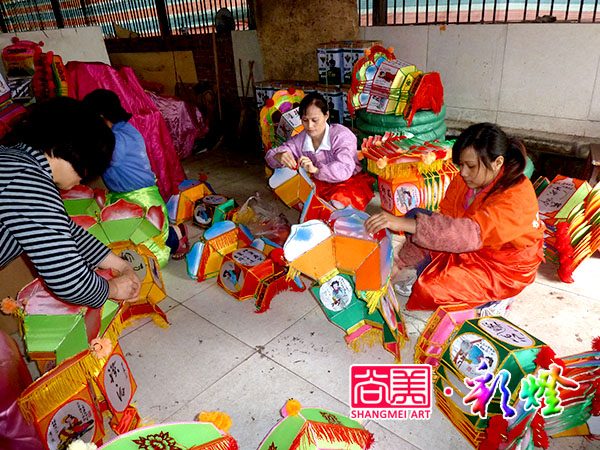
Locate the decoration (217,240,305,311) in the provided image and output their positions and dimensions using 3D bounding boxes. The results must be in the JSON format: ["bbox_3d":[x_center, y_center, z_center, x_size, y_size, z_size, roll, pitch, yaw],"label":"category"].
[{"bbox_3d":[-0.203,0.244,2.229,0.350,0.310,0.340,17,32,40],"label":"decoration"}]

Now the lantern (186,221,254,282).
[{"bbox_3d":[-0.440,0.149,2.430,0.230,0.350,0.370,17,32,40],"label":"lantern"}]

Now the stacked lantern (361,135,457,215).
[{"bbox_3d":[0.586,-0.228,2.320,0.420,0.400,0.380,-16,27,-23],"label":"stacked lantern"}]

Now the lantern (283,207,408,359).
[{"bbox_3d":[0.172,0.218,1.670,0.420,0.450,0.300,-14,21,20],"label":"lantern"}]

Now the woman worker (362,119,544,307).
[{"bbox_3d":[0.725,-0.074,2.018,0.720,0.880,0.520,-7,24,-3],"label":"woman worker"}]

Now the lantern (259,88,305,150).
[{"bbox_3d":[-0.104,-0.838,3.615,0.500,0.500,0.420,-6,49,-48],"label":"lantern"}]

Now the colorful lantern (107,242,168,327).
[{"bbox_3d":[-0.686,0.253,1.840,0.250,0.330,0.220,-12,1,-13],"label":"colorful lantern"}]

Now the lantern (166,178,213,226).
[{"bbox_3d":[-0.738,-0.177,2.920,0.190,0.240,0.360,12,29,31],"label":"lantern"}]

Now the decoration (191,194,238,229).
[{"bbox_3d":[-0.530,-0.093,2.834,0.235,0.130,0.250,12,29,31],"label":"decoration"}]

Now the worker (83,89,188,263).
[{"bbox_3d":[-1.069,-0.347,2.855,0.660,1.000,0.560,-23,29,-33],"label":"worker"}]

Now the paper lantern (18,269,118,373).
[{"bbox_3d":[-0.933,0.446,1.732,0.400,0.420,0.400,-14,26,-19],"label":"paper lantern"}]

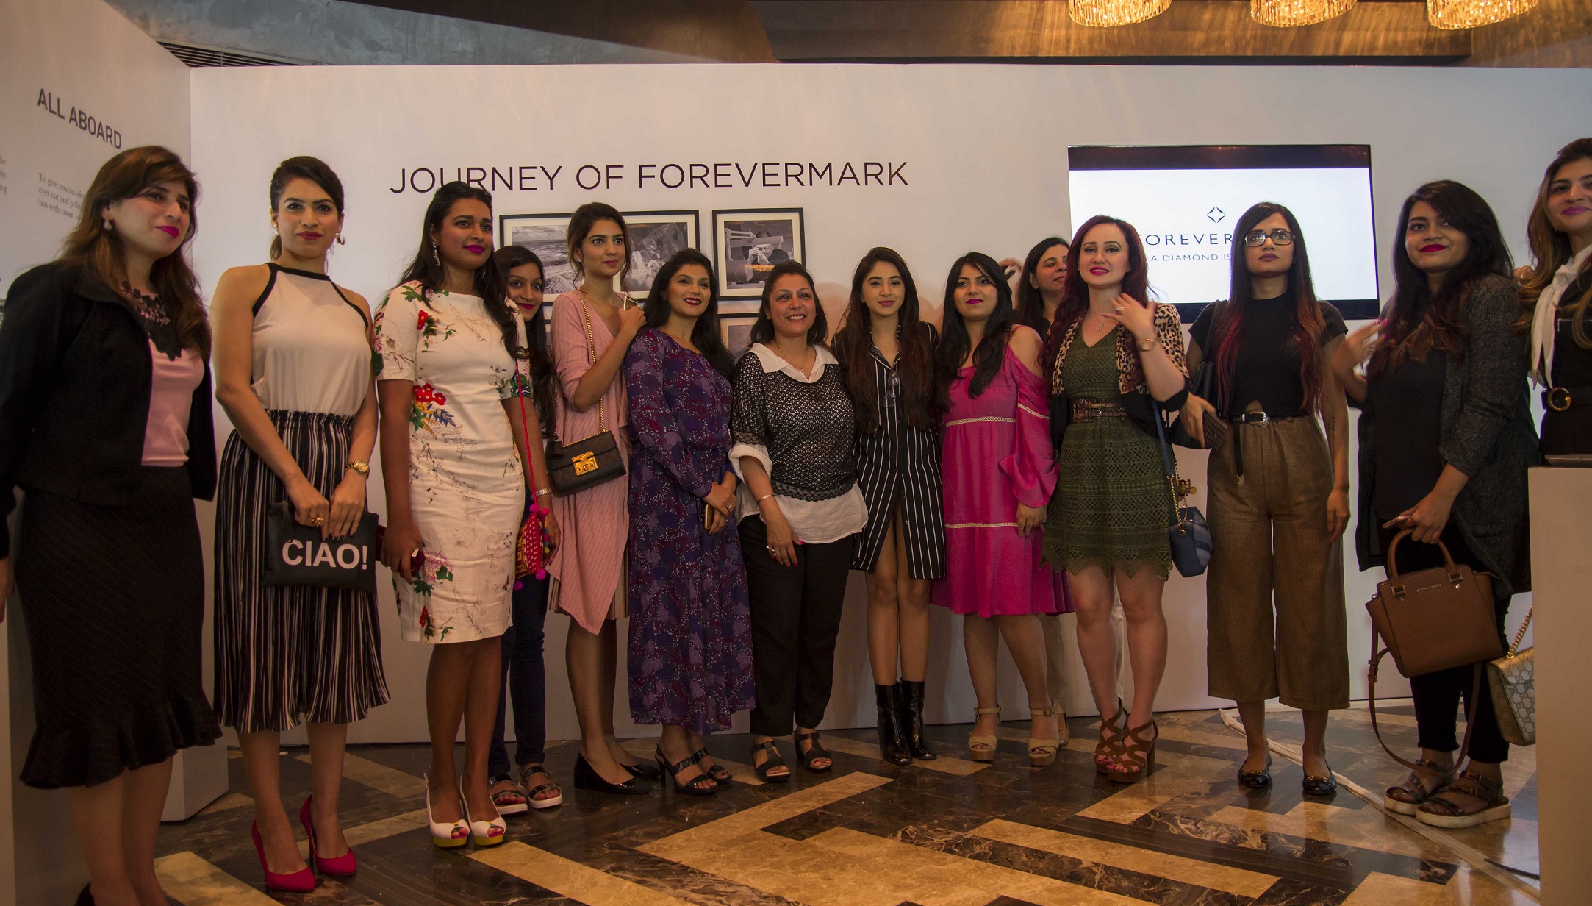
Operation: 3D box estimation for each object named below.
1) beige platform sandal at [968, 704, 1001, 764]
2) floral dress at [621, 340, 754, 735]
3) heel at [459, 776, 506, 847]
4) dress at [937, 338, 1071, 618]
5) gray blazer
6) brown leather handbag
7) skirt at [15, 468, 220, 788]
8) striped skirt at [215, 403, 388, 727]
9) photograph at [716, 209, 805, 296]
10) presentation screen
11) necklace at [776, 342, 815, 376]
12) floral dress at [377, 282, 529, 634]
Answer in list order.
[{"bbox_3d":[0.627,0.934,3.530,0.100,0.155,0.220,-2,-2,13],"label":"beige platform sandal"},{"bbox_3d":[-0.327,0.233,3.260,0.400,1.200,0.320,0,-2,-38],"label":"floral dress"},{"bbox_3d":[-0.830,0.947,2.810,0.090,0.150,0.210,0,-2,-33],"label":"heel"},{"bbox_3d":[0.675,0.086,3.480,0.440,0.900,0.350,-2,-2,15],"label":"dress"},{"bbox_3d":[1.687,-0.048,2.750,0.320,0.820,0.430,0,-2,-35],"label":"gray blazer"},{"bbox_3d":[1.564,0.481,2.600,0.310,0.580,0.160,-9,-5,24],"label":"brown leather handbag"},{"bbox_3d":[-1.359,0.346,2.130,0.340,0.630,0.350,-3,-2,31],"label":"skirt"},{"bbox_3d":[-1.172,0.279,2.510,0.380,0.740,0.320,0,-2,-37],"label":"striped skirt"},{"bbox_3d":[-0.139,-0.757,4.030,0.345,0.340,0.025,-2,-2,-4],"label":"photograph"},{"bbox_3d":[1.666,-0.858,4.140,1.210,0.690,0.070,-2,-2,-4],"label":"presentation screen"},{"bbox_3d":[0.002,-0.311,3.360,0.125,0.120,0.110,-1,-2,-13],"label":"necklace"},{"bbox_3d":[-0.918,0.023,2.820,0.400,0.945,0.280,-1,-2,-31],"label":"floral dress"}]

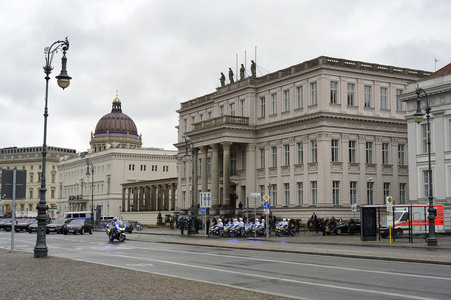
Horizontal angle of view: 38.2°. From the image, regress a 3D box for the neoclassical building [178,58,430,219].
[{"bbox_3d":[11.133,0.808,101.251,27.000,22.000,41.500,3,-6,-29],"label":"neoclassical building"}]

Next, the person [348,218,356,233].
[{"bbox_3d":[11.948,7.170,61.315,0.580,1.680,0.450,-4,-7,34],"label":"person"}]

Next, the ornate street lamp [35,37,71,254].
[{"bbox_3d":[-8.135,-0.243,30.815,1.550,10.500,0.750,3,-6,-29],"label":"ornate street lamp"}]

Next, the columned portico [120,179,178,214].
[{"bbox_3d":[-13.783,9.306,128.732,3.500,5.850,29.000,3,-6,-29],"label":"columned portico"}]

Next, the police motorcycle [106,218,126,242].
[{"bbox_3d":[-7.772,5.787,46.746,0.950,1.620,2.200,4,-7,-35],"label":"police motorcycle"}]

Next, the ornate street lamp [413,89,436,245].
[{"bbox_3d":[13.032,0.944,42.446,1.550,10.500,0.750,3,-6,-29],"label":"ornate street lamp"}]

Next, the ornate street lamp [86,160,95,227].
[{"bbox_3d":[-21.427,6.915,103.558,1.550,10.500,0.750,3,-6,-29],"label":"ornate street lamp"}]

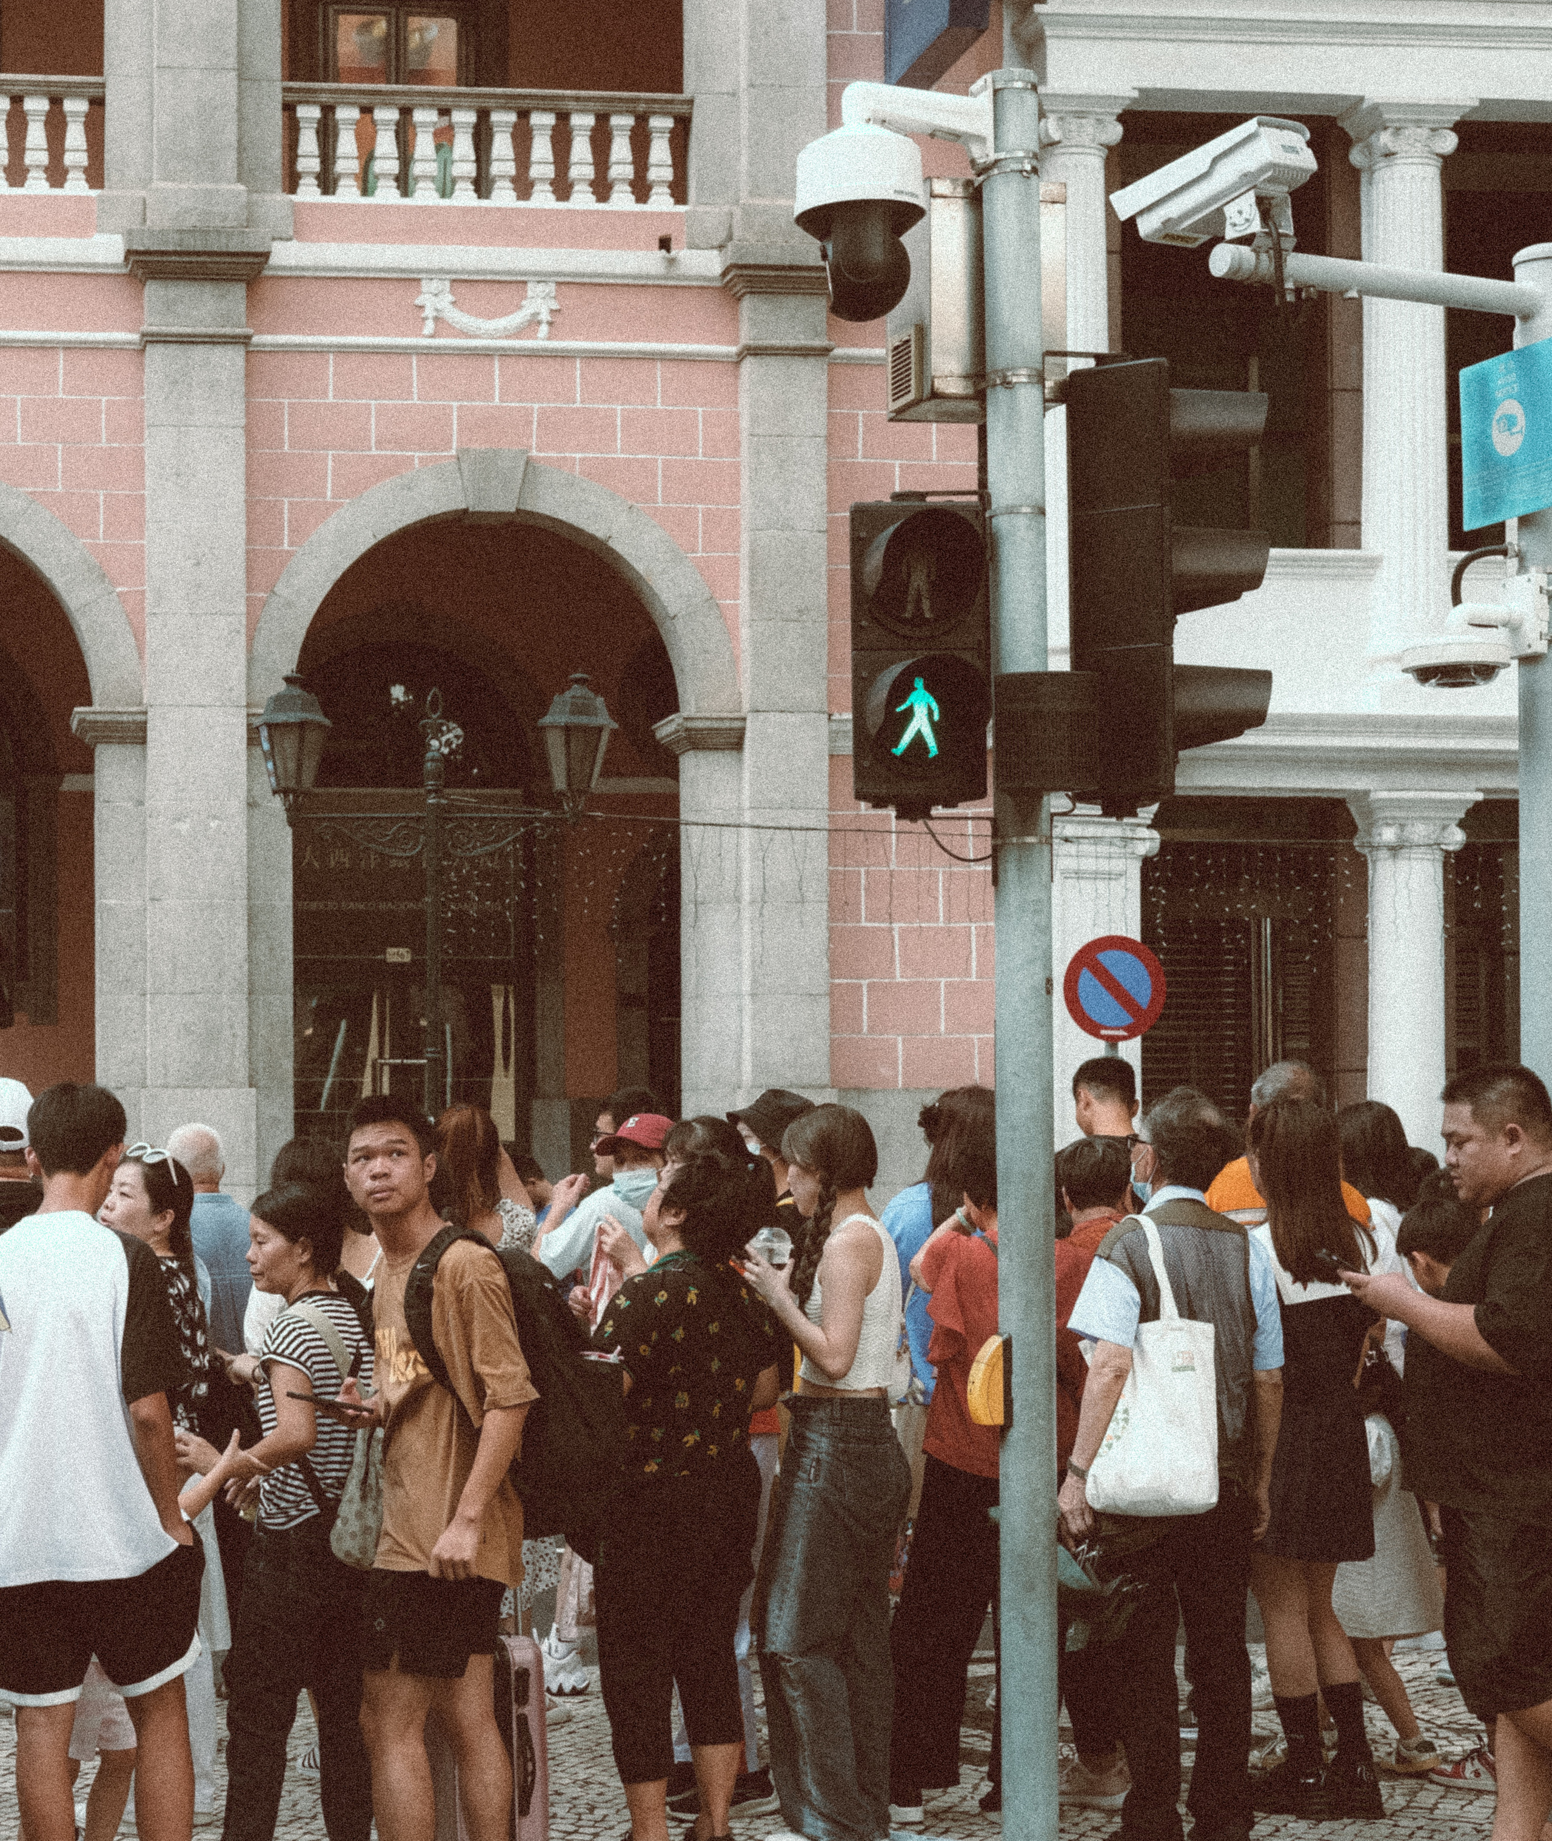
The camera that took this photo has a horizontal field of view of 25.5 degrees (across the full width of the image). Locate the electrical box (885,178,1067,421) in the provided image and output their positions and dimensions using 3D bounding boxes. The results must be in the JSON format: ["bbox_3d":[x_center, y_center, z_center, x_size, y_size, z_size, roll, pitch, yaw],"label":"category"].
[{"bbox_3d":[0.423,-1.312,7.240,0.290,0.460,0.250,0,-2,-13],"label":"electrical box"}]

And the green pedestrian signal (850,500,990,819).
[{"bbox_3d":[0.292,-0.528,6.880,0.265,0.620,0.300,0,-2,-10],"label":"green pedestrian signal"}]

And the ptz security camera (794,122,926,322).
[{"bbox_3d":[0.167,-1.394,6.850,0.266,0.400,0.266,0,-3,6],"label":"ptz security camera"}]

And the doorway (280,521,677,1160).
[{"bbox_3d":[-1.773,0.262,21.000,2.420,5.500,0.500,0,-3,-6],"label":"doorway"}]

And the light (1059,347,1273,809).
[{"bbox_3d":[0.793,-0.674,6.920,0.420,0.920,0.290,0,-3,6],"label":"light"}]

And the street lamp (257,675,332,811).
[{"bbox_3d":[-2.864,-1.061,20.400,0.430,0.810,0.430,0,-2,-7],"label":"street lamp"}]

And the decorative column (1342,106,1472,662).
[{"bbox_3d":[4.549,-3.861,24.700,0.800,3.920,0.800,0,-2,-6],"label":"decorative column"}]

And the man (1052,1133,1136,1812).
[{"bbox_3d":[0.744,1.309,8.150,0.470,1.590,0.360,1,-2,-30],"label":"man"}]

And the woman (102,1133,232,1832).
[{"bbox_3d":[-1.432,1.326,8.100,0.340,1.590,0.420,1,-3,-22],"label":"woman"}]

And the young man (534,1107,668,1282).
[{"bbox_3d":[-0.388,1.303,8.600,0.580,1.650,0.450,-1,-2,30],"label":"young man"}]

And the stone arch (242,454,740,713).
[{"bbox_3d":[-1.991,-2.370,24.200,3.440,1.850,0.550,0,-2,-7],"label":"stone arch"}]

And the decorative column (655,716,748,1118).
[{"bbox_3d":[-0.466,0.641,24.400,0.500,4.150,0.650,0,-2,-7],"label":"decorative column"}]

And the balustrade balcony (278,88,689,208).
[{"bbox_3d":[-1.781,-4.765,21.100,2.500,0.720,0.250,0,-3,-6],"label":"balustrade balcony"}]

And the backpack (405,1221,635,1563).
[{"bbox_3d":[-0.487,0.919,6.650,0.370,0.600,0.330,1,-2,-28],"label":"backpack"}]

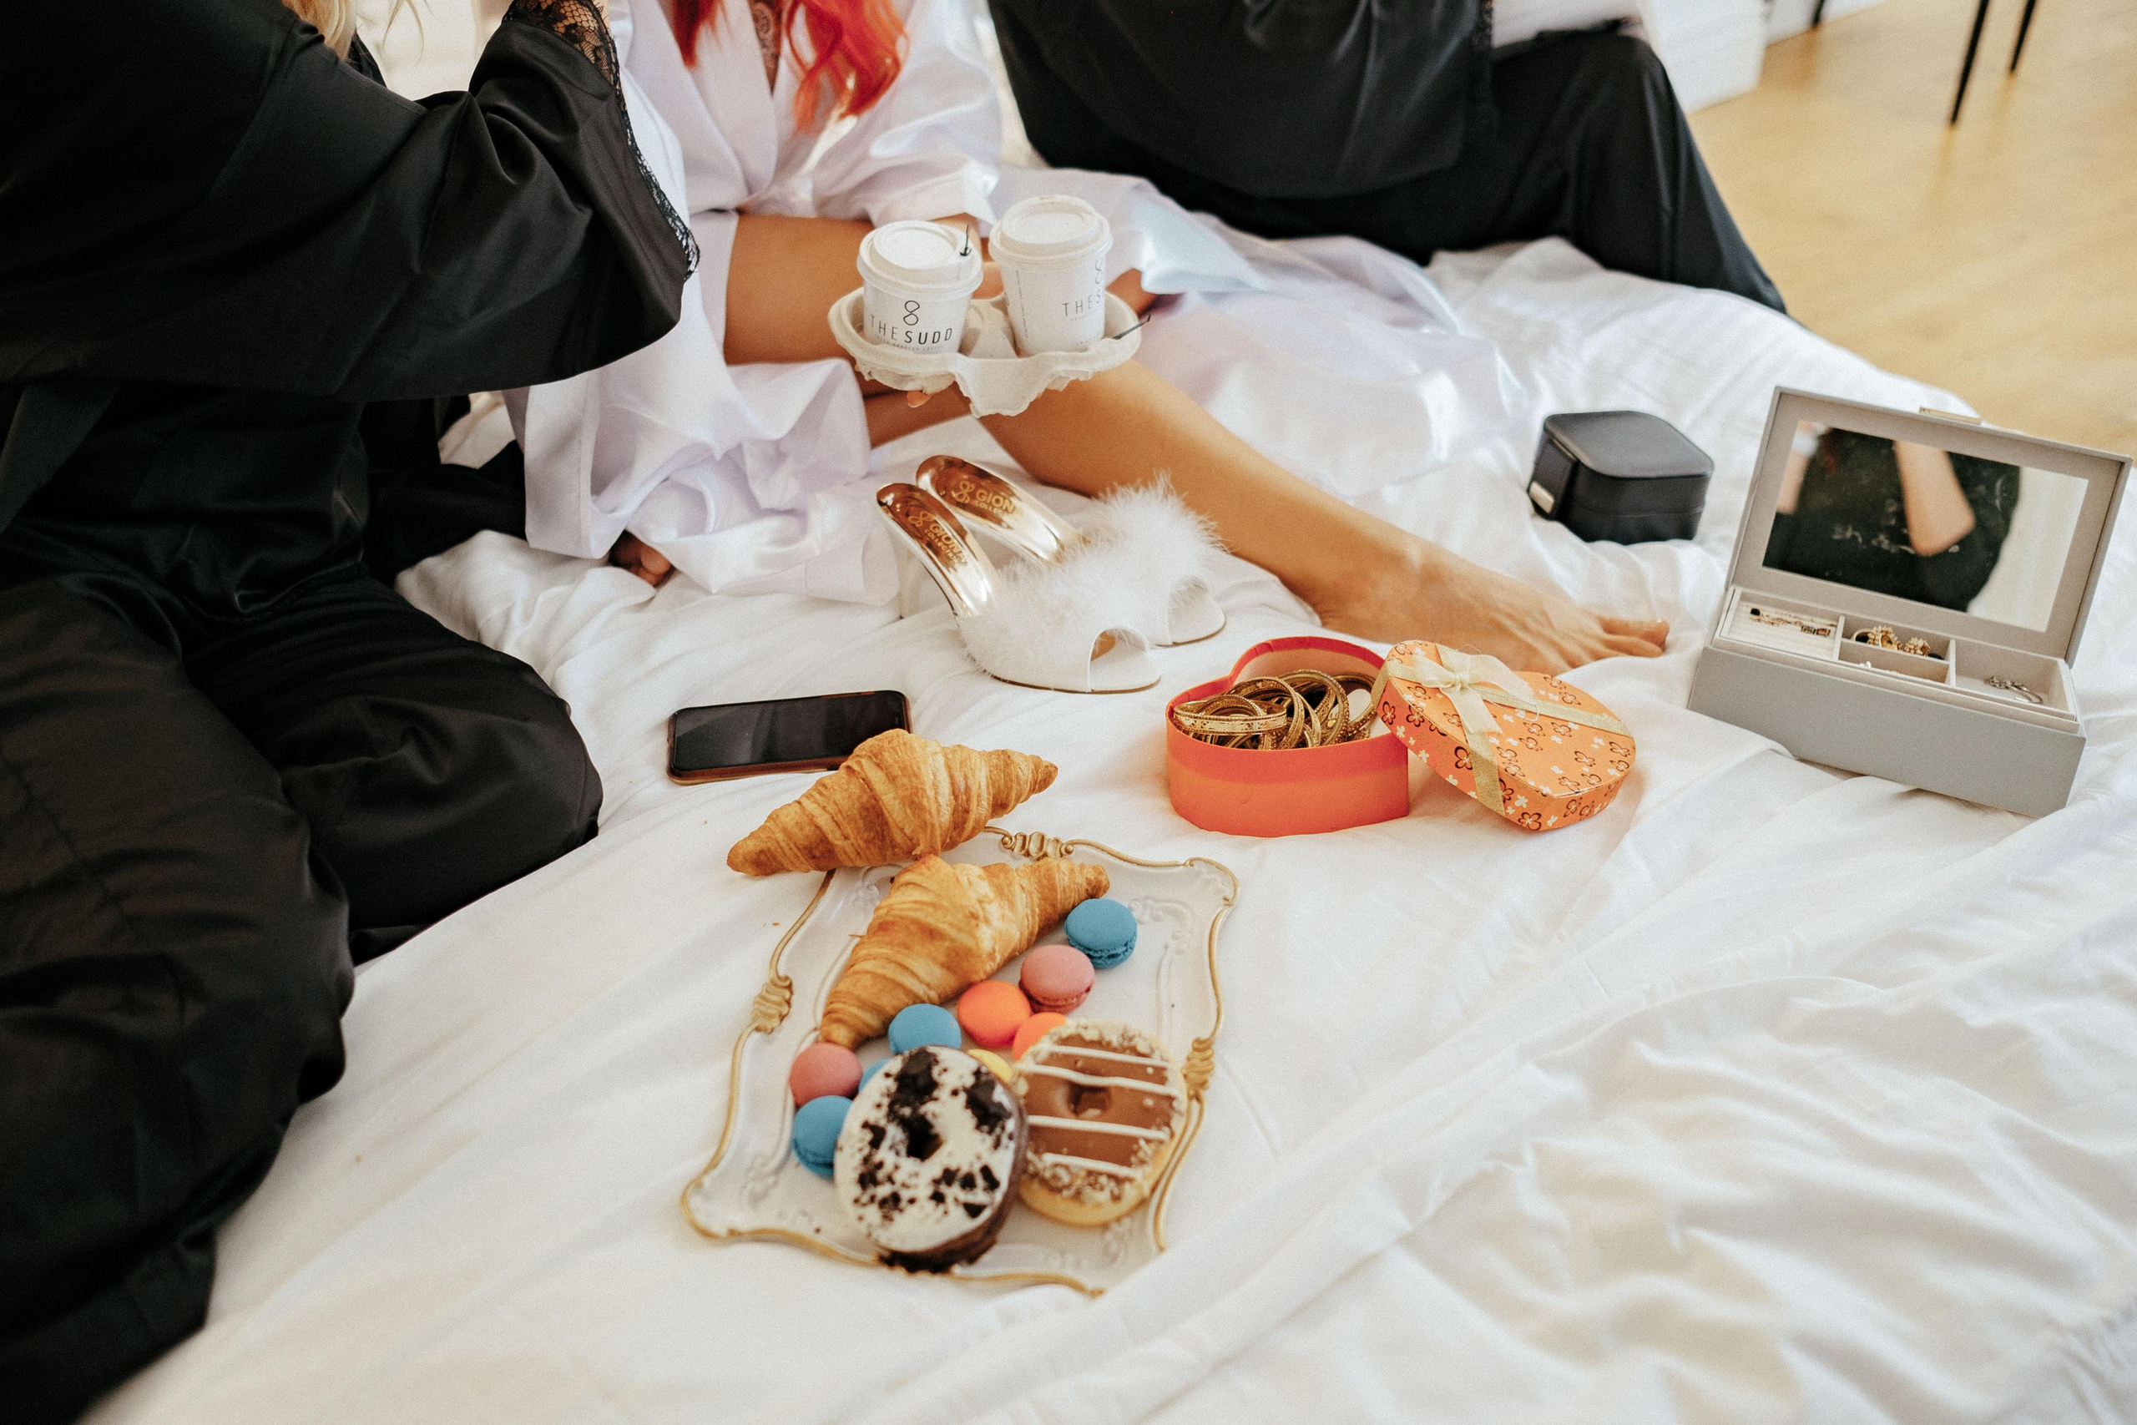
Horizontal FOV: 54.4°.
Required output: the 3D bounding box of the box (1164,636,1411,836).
[{"bbox_3d":[0.136,0.018,1.316,0.141,0.068,0.151,18,38,27],"label":"box"}]

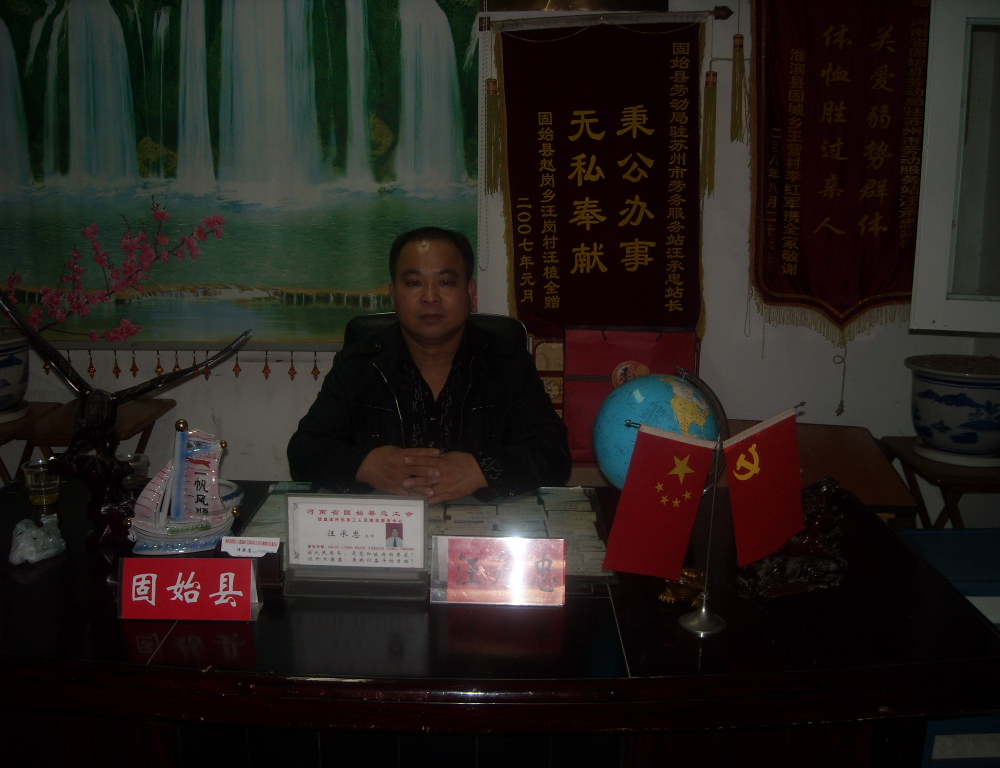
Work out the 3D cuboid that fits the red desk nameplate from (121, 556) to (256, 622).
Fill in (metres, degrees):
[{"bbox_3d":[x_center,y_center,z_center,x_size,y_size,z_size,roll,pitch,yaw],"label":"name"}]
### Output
[{"bbox_3d":[-0.453,0.297,1.526,0.204,0.082,0.062,1,12,1],"label":"red desk nameplate"}]

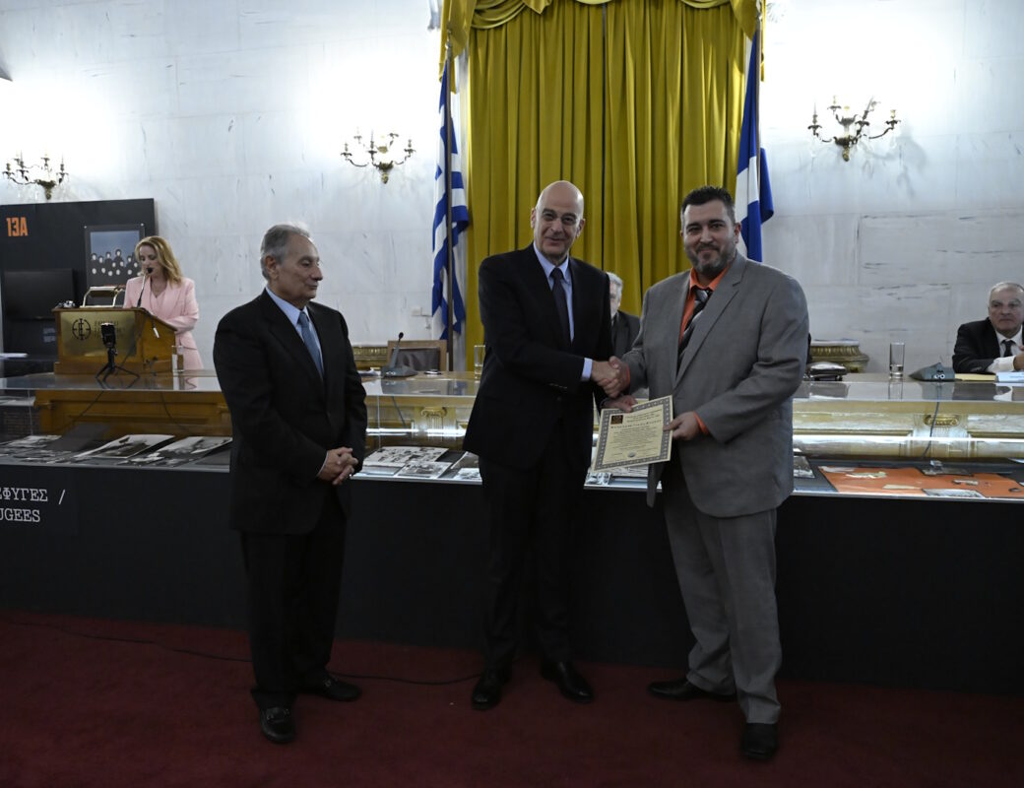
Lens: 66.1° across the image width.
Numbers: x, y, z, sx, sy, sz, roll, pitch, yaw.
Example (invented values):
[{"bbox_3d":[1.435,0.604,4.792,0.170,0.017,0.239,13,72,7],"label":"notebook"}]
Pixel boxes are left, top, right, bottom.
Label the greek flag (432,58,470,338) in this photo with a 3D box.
[{"bbox_3d":[-0.416,-1.319,5.325,0.260,1.840,0.220,1,5,12],"label":"greek flag"}]

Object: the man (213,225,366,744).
[{"bbox_3d":[-0.748,0.279,2.641,0.430,1.660,0.510,4,6,42],"label":"man"}]

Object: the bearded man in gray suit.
[{"bbox_3d":[0.657,0.214,2.597,0.620,1.780,0.520,3,6,36],"label":"bearded man in gray suit"}]

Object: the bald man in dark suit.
[{"bbox_3d":[0.117,0.171,2.793,0.540,1.840,0.480,-3,5,-27],"label":"bald man in dark suit"}]

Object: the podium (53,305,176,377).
[{"bbox_3d":[-2.313,-0.306,4.586,0.580,0.370,0.340,1,5,12],"label":"podium"}]

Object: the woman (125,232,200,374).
[{"bbox_3d":[-2.290,-0.182,5.167,0.480,1.680,0.400,0,5,8],"label":"woman"}]

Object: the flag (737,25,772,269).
[{"bbox_3d":[1.510,-1.294,4.901,0.260,1.840,0.220,1,5,12],"label":"flag"}]

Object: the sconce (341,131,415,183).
[{"bbox_3d":[-0.963,-1.688,5.641,0.520,0.365,0.280,1,5,12],"label":"sconce"}]

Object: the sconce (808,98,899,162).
[{"bbox_3d":[2.147,-1.658,4.956,0.520,0.365,0.280,1,5,12],"label":"sconce"}]

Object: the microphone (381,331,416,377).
[{"bbox_3d":[-0.591,-0.203,4.090,0.140,0.235,0.190,1,5,12],"label":"microphone"}]

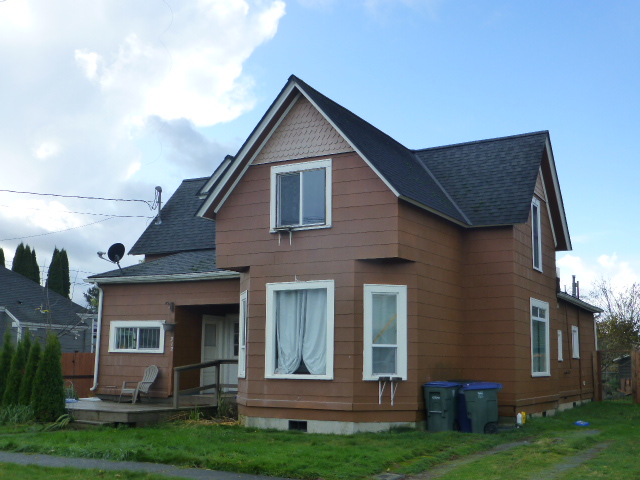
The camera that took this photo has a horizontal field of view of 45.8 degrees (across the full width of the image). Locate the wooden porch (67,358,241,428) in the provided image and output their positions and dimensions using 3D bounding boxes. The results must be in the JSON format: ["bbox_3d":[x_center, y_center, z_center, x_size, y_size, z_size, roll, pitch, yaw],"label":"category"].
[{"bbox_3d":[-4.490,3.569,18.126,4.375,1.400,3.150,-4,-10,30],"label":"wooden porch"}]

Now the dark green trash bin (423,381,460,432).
[{"bbox_3d":[2.640,3.520,15.999,0.620,1.050,0.800,-6,-11,36],"label":"dark green trash bin"}]

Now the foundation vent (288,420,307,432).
[{"bbox_3d":[-0.446,3.901,15.859,0.450,0.235,0.080,-4,-10,30],"label":"foundation vent"}]

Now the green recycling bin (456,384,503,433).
[{"bbox_3d":[3.326,3.474,15.649,0.820,1.050,0.620,2,-9,-7],"label":"green recycling bin"}]

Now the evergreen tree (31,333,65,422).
[{"bbox_3d":[-5.891,2.976,16.539,0.764,1.922,0.764,-4,-10,30],"label":"evergreen tree"}]

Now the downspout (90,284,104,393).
[{"bbox_3d":[-6.124,2.674,20.791,0.100,2.933,0.300,-4,-10,30],"label":"downspout"}]

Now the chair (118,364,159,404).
[{"bbox_3d":[-4.623,3.702,19.397,0.720,0.930,0.840,-4,-10,30],"label":"chair"}]

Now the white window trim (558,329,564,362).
[{"bbox_3d":[7.307,3.214,23.044,0.100,0.950,0.700,-4,-10,30],"label":"white window trim"}]

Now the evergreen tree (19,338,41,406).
[{"bbox_3d":[-6.622,3.171,17.676,0.700,1.801,0.700,-4,-10,30],"label":"evergreen tree"}]

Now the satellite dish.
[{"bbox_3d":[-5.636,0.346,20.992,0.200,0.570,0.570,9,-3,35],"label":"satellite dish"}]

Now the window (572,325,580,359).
[{"bbox_3d":[8.417,3.377,24.928,0.100,1.080,0.920,-4,-10,30],"label":"window"}]

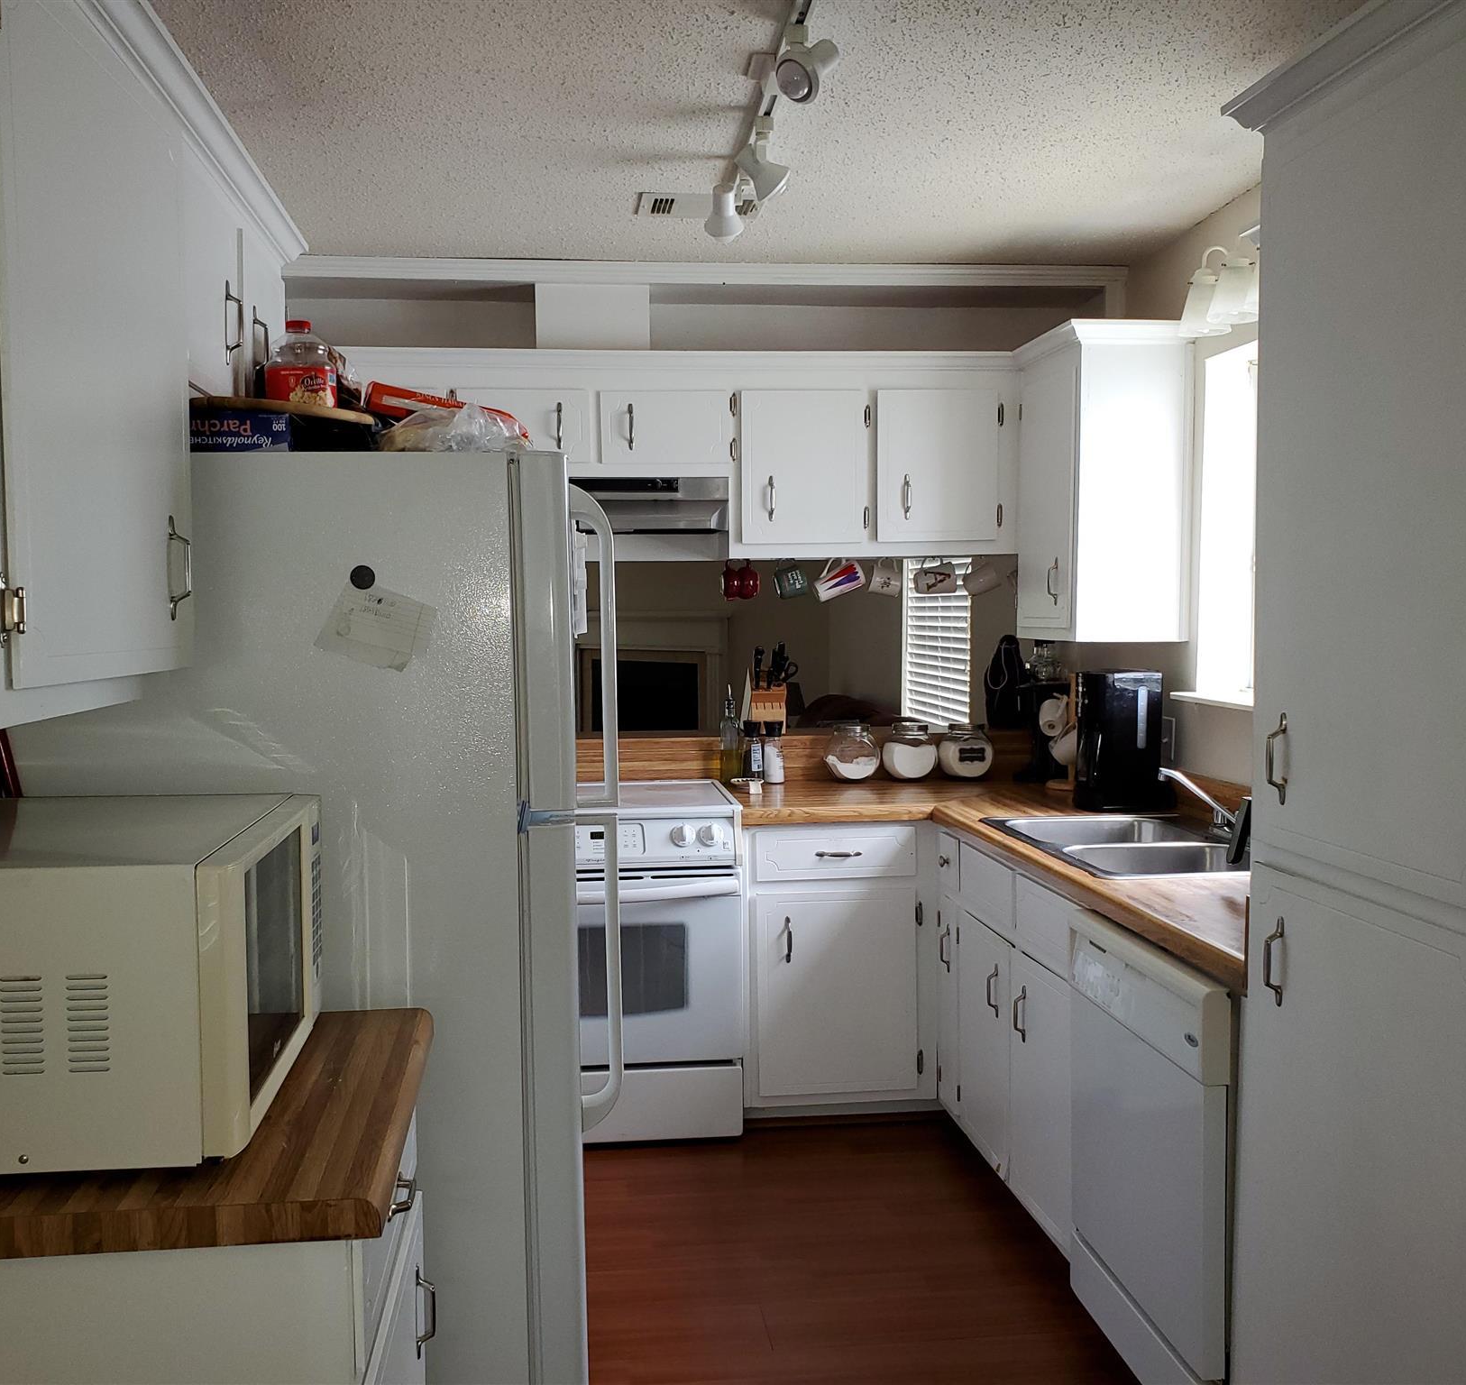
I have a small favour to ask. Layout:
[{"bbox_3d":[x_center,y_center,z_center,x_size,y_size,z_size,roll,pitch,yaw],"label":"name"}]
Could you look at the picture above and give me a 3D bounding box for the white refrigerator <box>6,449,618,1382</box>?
[{"bbox_3d":[-0.610,0.491,2.291,0.805,1.673,0.765,-1,4,-8],"label":"white refrigerator"}]

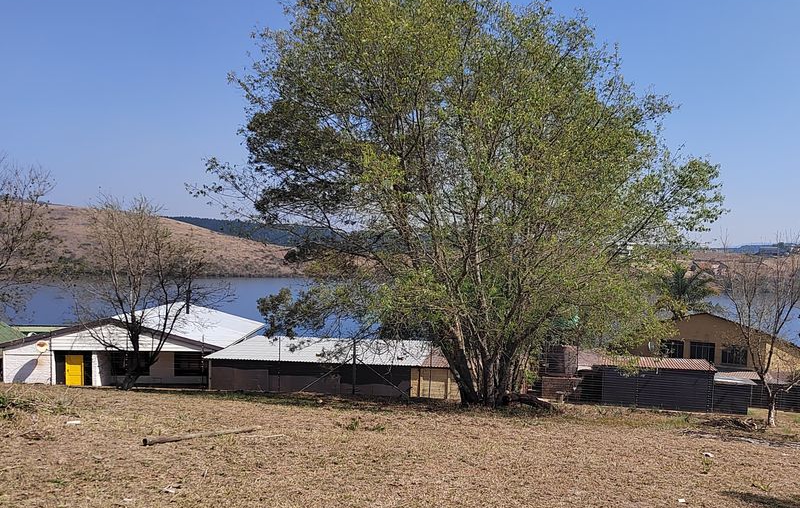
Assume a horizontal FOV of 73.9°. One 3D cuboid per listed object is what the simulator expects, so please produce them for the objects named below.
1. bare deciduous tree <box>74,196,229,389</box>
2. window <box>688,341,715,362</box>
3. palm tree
[{"bbox_3d":[-10.105,1.572,21.700,5.800,7.800,5.600,0,0,-25],"label":"bare deciduous tree"},{"bbox_3d":[20.138,6.532,35.500,1.480,1.380,0.150,0,0,33],"label":"window"},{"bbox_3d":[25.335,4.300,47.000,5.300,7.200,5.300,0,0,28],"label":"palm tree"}]

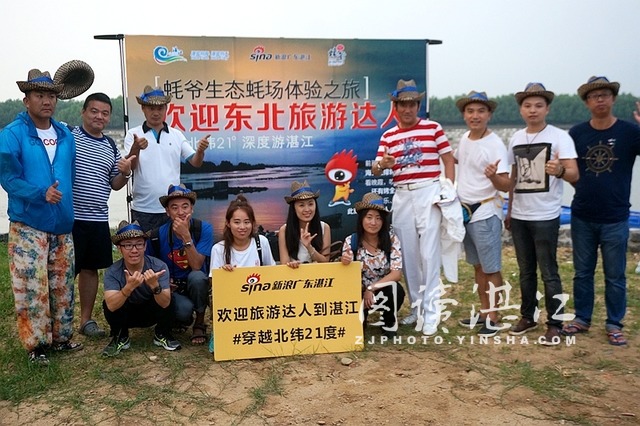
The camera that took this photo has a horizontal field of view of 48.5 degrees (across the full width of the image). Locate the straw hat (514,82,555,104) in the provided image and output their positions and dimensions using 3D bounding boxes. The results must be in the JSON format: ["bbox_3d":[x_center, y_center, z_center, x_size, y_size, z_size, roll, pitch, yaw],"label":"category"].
[{"bbox_3d":[1.482,-0.826,4.910,0.280,0.145,0.310,2,7,16],"label":"straw hat"}]

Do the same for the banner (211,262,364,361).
[{"bbox_3d":[-0.197,0.646,4.682,0.995,0.600,0.015,-2,3,-11],"label":"banner"}]

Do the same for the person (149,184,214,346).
[{"bbox_3d":[-0.994,0.355,5.100,0.480,1.030,0.630,-2,7,-10],"label":"person"}]

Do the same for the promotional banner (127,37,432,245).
[{"bbox_3d":[-0.328,-0.531,5.900,2.480,1.850,0.030,-1,7,-7],"label":"promotional banner"}]

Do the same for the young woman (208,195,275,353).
[{"bbox_3d":[-0.528,0.387,4.772,0.450,1.040,0.600,-1,8,-6],"label":"young woman"}]

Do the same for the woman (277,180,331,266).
[{"bbox_3d":[-0.109,0.320,4.986,0.430,1.110,0.580,-1,8,-5],"label":"woman"}]

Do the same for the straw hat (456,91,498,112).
[{"bbox_3d":[1.121,-0.794,5.060,0.295,0.145,0.310,2,7,15],"label":"straw hat"}]

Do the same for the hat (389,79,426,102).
[{"bbox_3d":[0.598,-0.847,4.912,0.260,0.150,0.300,1,8,11],"label":"hat"}]

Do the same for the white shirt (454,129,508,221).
[{"bbox_3d":[1.111,-0.258,4.890,0.410,0.620,0.270,5,9,33],"label":"white shirt"}]

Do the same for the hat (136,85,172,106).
[{"bbox_3d":[-1.250,-0.888,5.370,0.285,0.150,0.310,-2,7,-13],"label":"hat"}]

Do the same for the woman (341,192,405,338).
[{"bbox_3d":[0.370,0.353,5.019,0.460,0.990,0.680,1,8,5],"label":"woman"}]

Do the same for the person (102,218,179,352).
[{"bbox_3d":[-1.203,0.473,4.783,0.500,0.880,0.620,-2,8,-14],"label":"person"}]

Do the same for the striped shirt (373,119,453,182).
[{"bbox_3d":[0.669,-0.445,5.140,0.510,0.480,0.270,2,8,20],"label":"striped shirt"}]

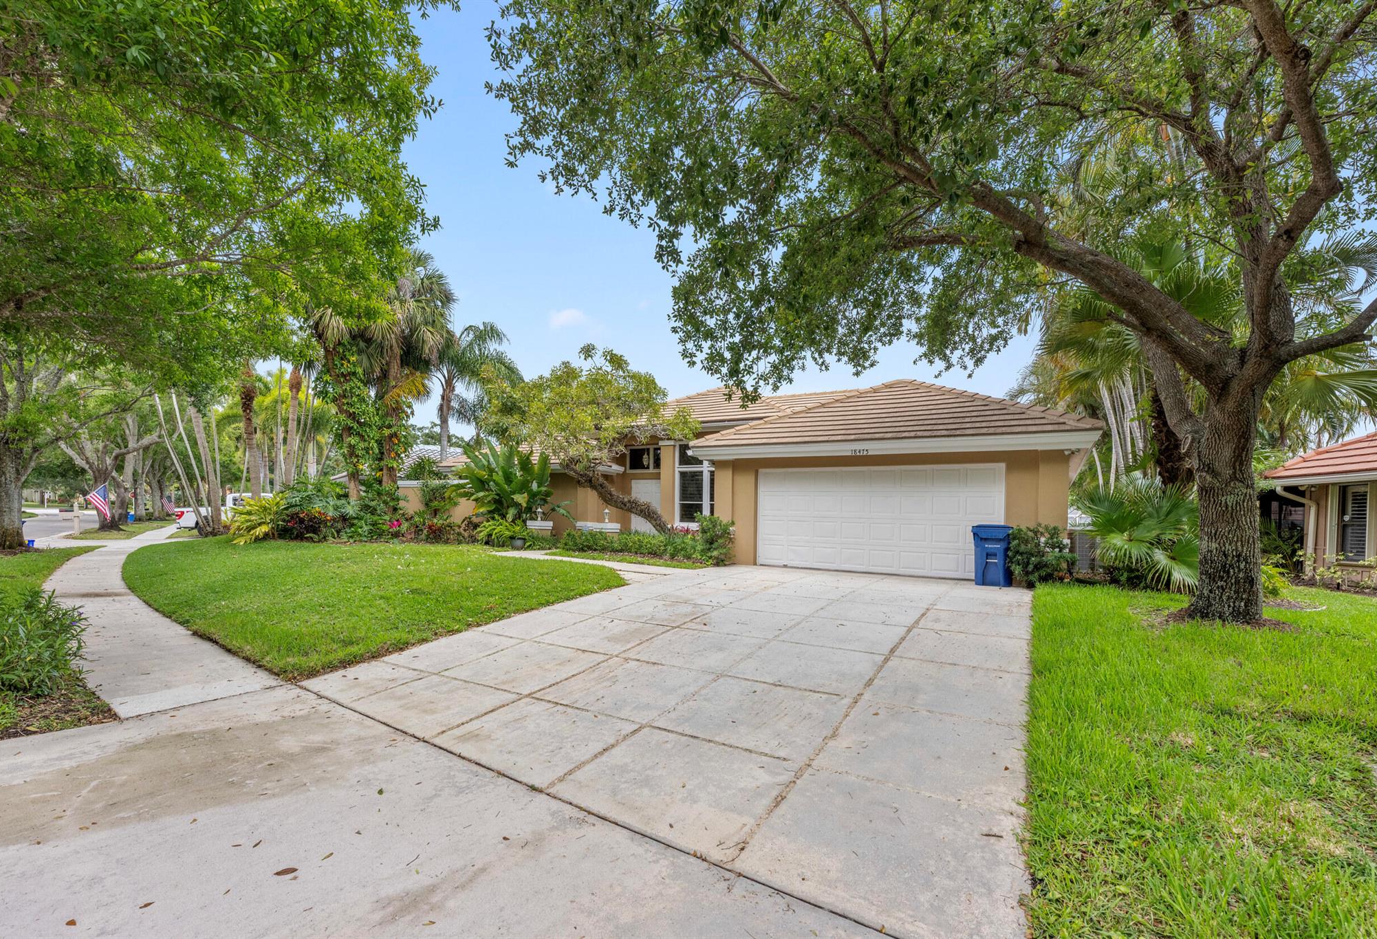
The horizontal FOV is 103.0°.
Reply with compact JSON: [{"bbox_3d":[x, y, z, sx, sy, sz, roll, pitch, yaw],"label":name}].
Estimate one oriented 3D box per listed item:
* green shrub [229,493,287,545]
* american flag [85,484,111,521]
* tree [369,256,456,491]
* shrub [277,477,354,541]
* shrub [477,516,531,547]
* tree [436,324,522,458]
[{"bbox_3d":[-15.103,1.756,19.200,1.600,1.800,1.500,2,-3,-38],"label":"green shrub"},{"bbox_3d":[-28.593,1.598,26.500,0.350,1.800,0.850,-2,-4,43],"label":"american flag"},{"bbox_3d":[-10.553,-2.843,20.800,3.200,10.300,3.100,2,-3,-27],"label":"tree"},{"bbox_3d":[-13.759,1.482,20.200,2.300,2.300,2.000,2,-3,-34],"label":"shrub"},{"bbox_3d":[-5.620,1.923,16.700,1.500,0.950,1.300,1,-3,-18],"label":"shrub"},{"bbox_3d":[-9.965,-2.050,25.500,4.500,9.500,4.400,1,-3,-21],"label":"tree"}]

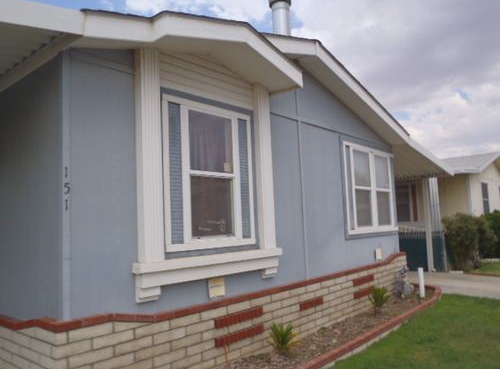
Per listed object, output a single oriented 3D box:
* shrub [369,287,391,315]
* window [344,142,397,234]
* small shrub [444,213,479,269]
[{"bbox_3d":[2.109,1.901,6.570,0.380,0.450,0.380,-7,-8,41],"label":"shrub"},{"bbox_3d":[2.396,0.115,7.860,0.090,1.630,2.170,-7,-8,41],"label":"window"},{"bbox_3d":[5.960,1.614,11.450,1.050,1.560,1.050,-7,-8,41],"label":"small shrub"}]

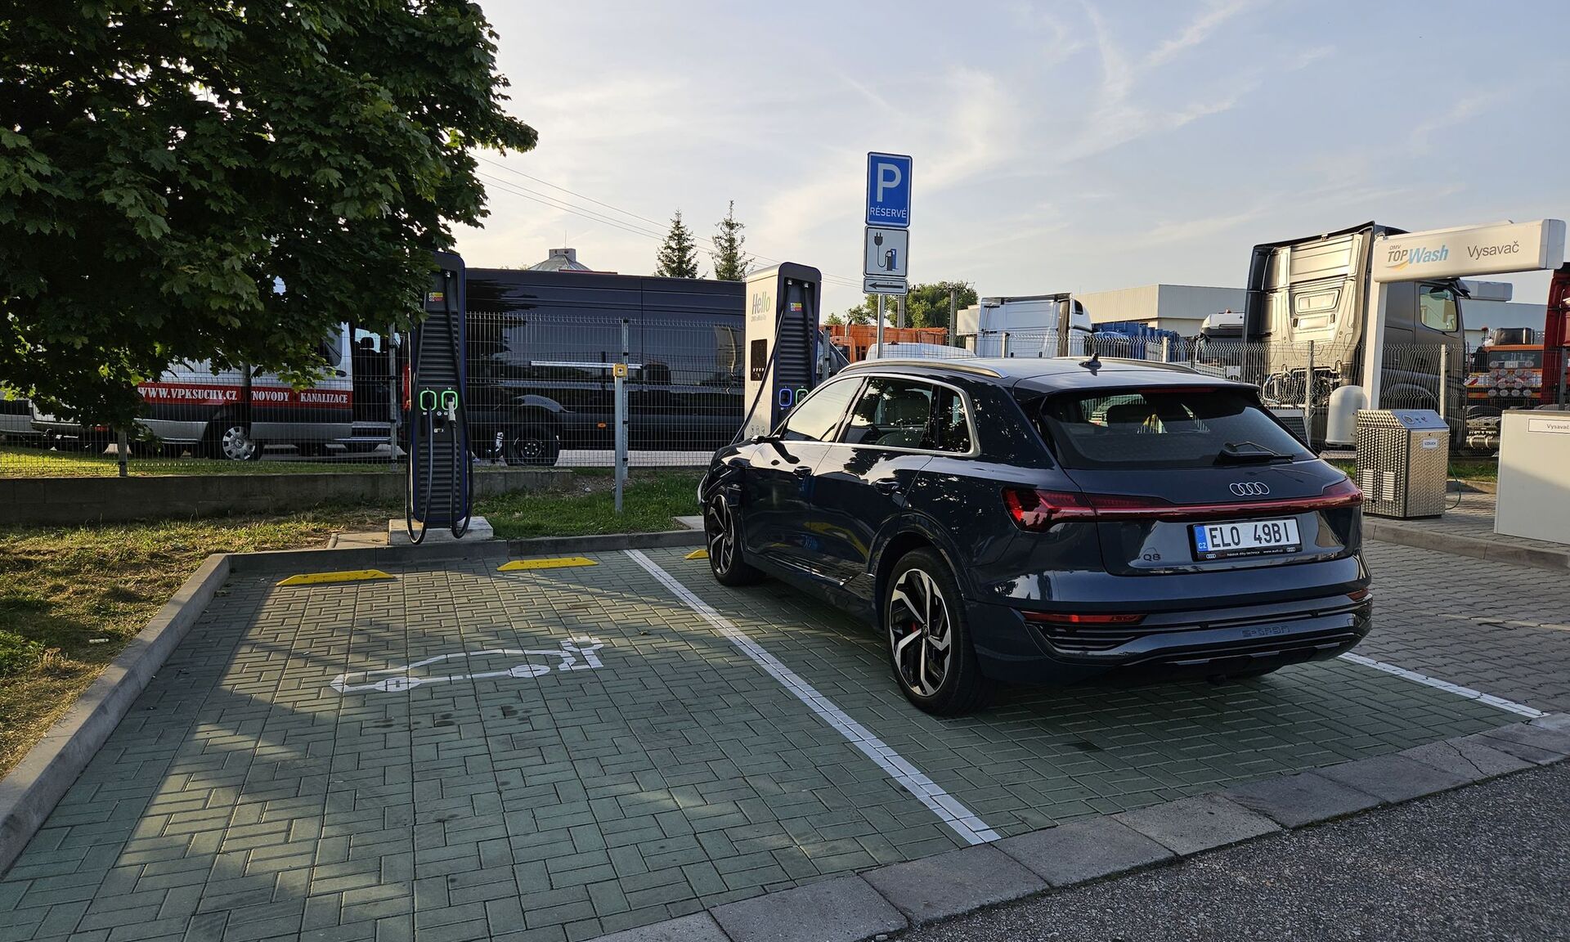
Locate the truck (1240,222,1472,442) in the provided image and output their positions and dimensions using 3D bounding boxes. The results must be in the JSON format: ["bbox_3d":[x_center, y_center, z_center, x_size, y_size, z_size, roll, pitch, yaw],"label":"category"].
[{"bbox_3d":[8.630,-2.241,17.879,5.700,3.800,2.500,-1,6,-21],"label":"truck"}]

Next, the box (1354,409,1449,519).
[{"bbox_3d":[6.385,-0.104,10.721,0.600,1.090,0.570,-1,6,-21],"label":"box"}]

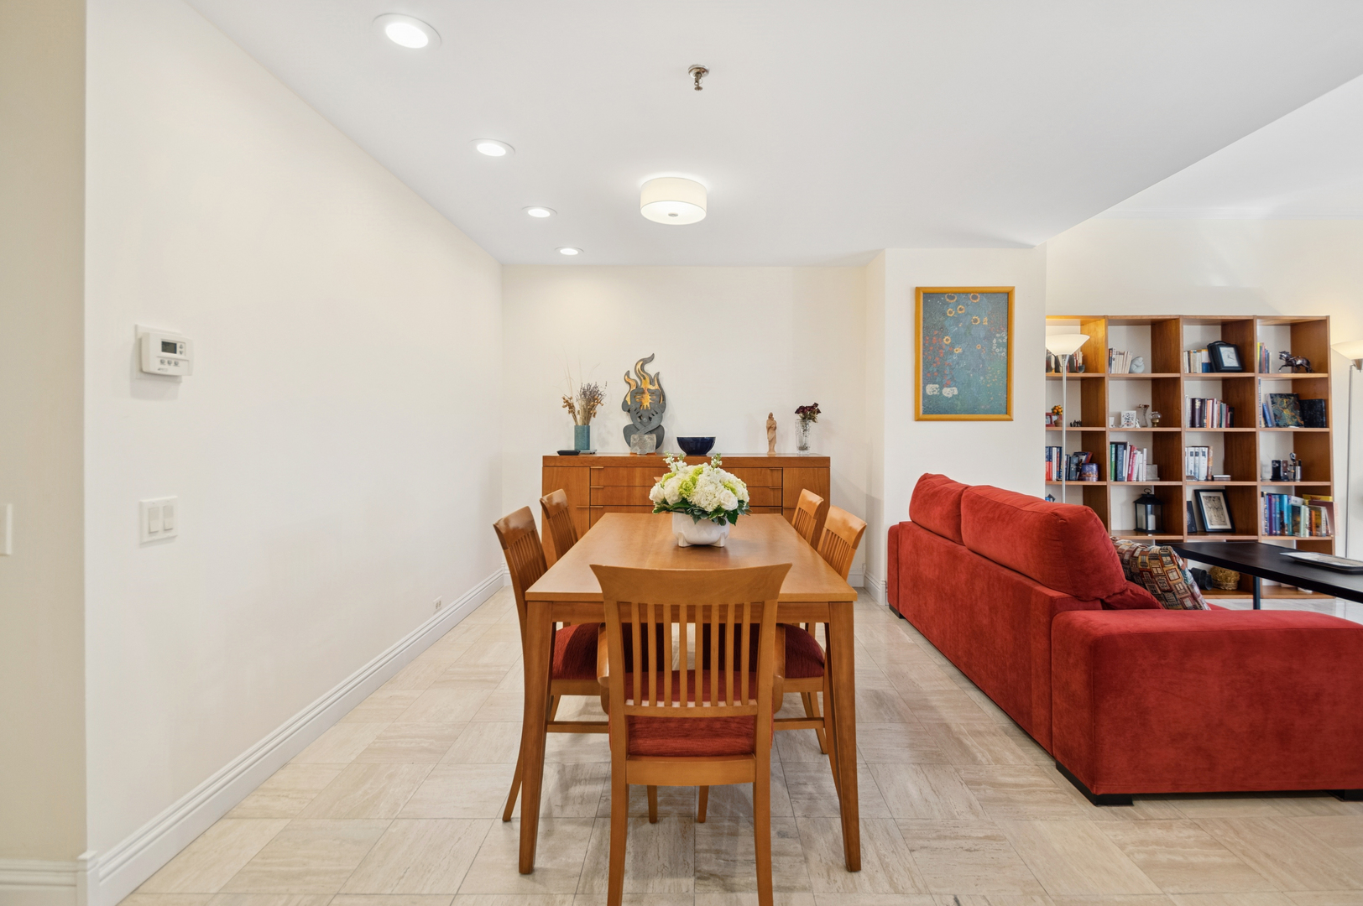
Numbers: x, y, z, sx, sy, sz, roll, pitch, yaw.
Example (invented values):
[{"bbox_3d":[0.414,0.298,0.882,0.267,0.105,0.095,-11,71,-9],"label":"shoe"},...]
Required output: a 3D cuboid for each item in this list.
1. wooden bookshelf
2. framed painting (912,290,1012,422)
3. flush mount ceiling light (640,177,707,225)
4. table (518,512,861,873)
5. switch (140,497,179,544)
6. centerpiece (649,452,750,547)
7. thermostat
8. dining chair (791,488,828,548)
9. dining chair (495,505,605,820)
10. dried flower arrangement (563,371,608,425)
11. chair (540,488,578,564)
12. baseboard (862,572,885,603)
[{"bbox_3d":[3.545,0.024,4.140,2.110,1.990,0.270,0,1,1],"label":"wooden bookshelf"},{"bbox_3d":[1.915,-0.668,3.840,0.660,0.905,0.030,0,1,1],"label":"framed painting"},{"bbox_3d":[-0.040,-1.276,2.880,0.333,0.120,0.333,0,1,1],"label":"flush mount ceiling light"},{"bbox_3d":[0.046,0.718,2.220,0.910,0.757,1.420,0,1,1],"label":"table"},{"bbox_3d":[-1.444,0.183,1.575,0.012,0.114,0.113,0,1,1],"label":"switch"},{"bbox_3d":[0.070,0.171,2.200,0.385,0.350,0.360,0,1,1],"label":"centerpiece"},{"bbox_3d":[-1.422,-0.274,1.562,0.042,0.110,0.135,0,1,1],"label":"thermostat"},{"bbox_3d":[0.314,0.636,2.400,0.500,0.920,0.420,0,1,1],"label":"dining chair"},{"bbox_3d":[-0.311,0.660,1.895,0.505,0.920,0.430,0,1,1],"label":"dining chair"},{"bbox_3d":[-0.704,-0.387,4.120,0.315,0.400,0.250,0,1,1],"label":"dried flower arrangement"},{"bbox_3d":[-0.296,0.637,2.390,0.505,0.920,0.420,0,1,1],"label":"chair"},{"bbox_3d":[1.384,0.947,4.060,0.020,0.155,0.470,0,1,1],"label":"baseboard"}]

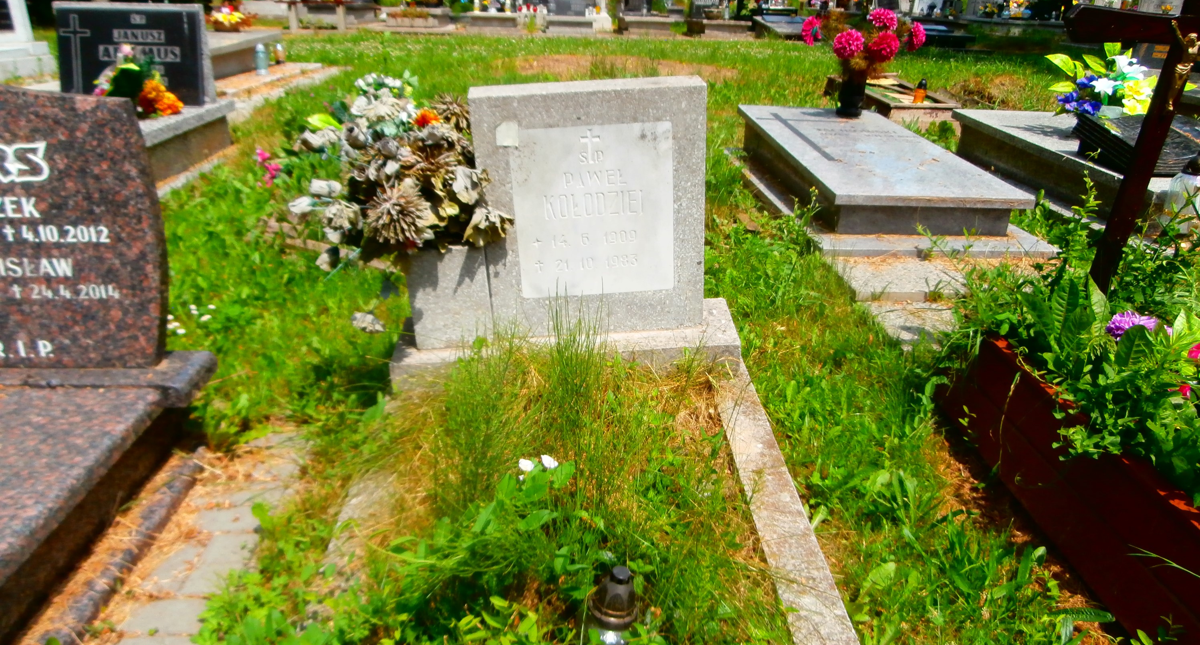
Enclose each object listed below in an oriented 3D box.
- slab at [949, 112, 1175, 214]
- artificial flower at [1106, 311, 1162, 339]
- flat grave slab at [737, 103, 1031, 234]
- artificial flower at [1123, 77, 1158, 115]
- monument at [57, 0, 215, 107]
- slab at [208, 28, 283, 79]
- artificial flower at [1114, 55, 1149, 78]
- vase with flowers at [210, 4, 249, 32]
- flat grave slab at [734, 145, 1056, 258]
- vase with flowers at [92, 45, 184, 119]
[{"bbox_3d":[3.097,-0.959,5.141,0.980,0.300,2.100,0,24,-4],"label":"slab"},{"bbox_3d":[1.360,0.008,2.120,0.115,0.080,0.110,-1,24,-2],"label":"artificial flower"},{"bbox_3d":[1.322,-0.820,4.285,0.845,0.200,1.819,0,26,-5],"label":"flat grave slab"},{"bbox_3d":[2.686,-1.129,4.150,0.130,0.160,0.120,-1,24,-2],"label":"artificial flower"},{"bbox_3d":[-2.762,-1.597,4.948,0.810,0.560,0.150,0,16,-5],"label":"monument"},{"bbox_3d":[-4.041,-2.766,8.694,0.880,0.310,2.000,-1,24,-2],"label":"slab"},{"bbox_3d":[2.649,-1.277,4.150,0.130,0.105,0.120,-1,24,-2],"label":"artificial flower"},{"bbox_3d":[-3.648,-2.979,8.135,0.360,0.270,0.310,0,24,-5],"label":"vase with flowers"},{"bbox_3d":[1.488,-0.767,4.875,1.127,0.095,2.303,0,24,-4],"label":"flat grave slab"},{"bbox_3d":[-2.553,-1.335,4.600,0.380,0.360,0.280,-1,24,-2],"label":"vase with flowers"}]

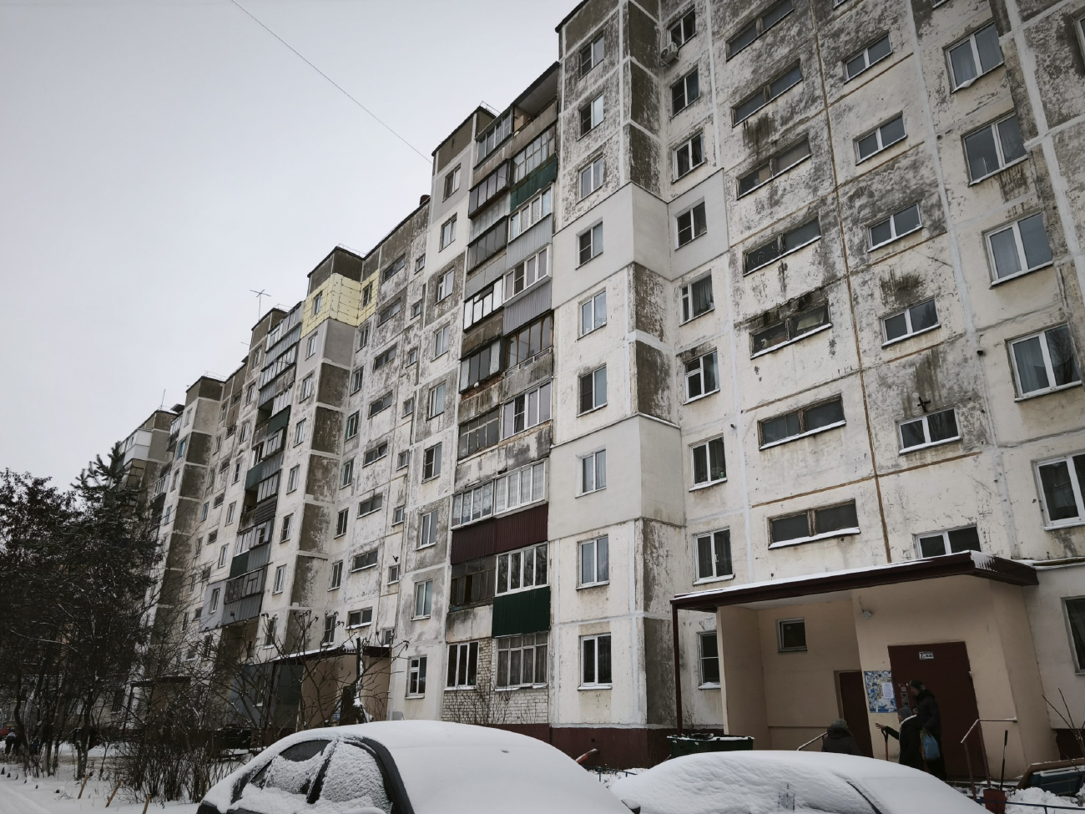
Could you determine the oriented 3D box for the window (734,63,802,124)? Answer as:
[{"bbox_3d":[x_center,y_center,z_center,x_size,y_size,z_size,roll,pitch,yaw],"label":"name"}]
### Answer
[{"bbox_3d":[7.222,-10.086,23.220,0.150,0.760,2.600,17,-26,-35],"label":"window"}]

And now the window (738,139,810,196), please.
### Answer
[{"bbox_3d":[7.466,-7.739,23.411,0.150,0.750,2.570,17,-25,-38],"label":"window"}]

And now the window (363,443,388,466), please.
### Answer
[{"bbox_3d":[-9.118,2.562,39.445,0.200,0.856,2.523,17,-26,-37],"label":"window"}]

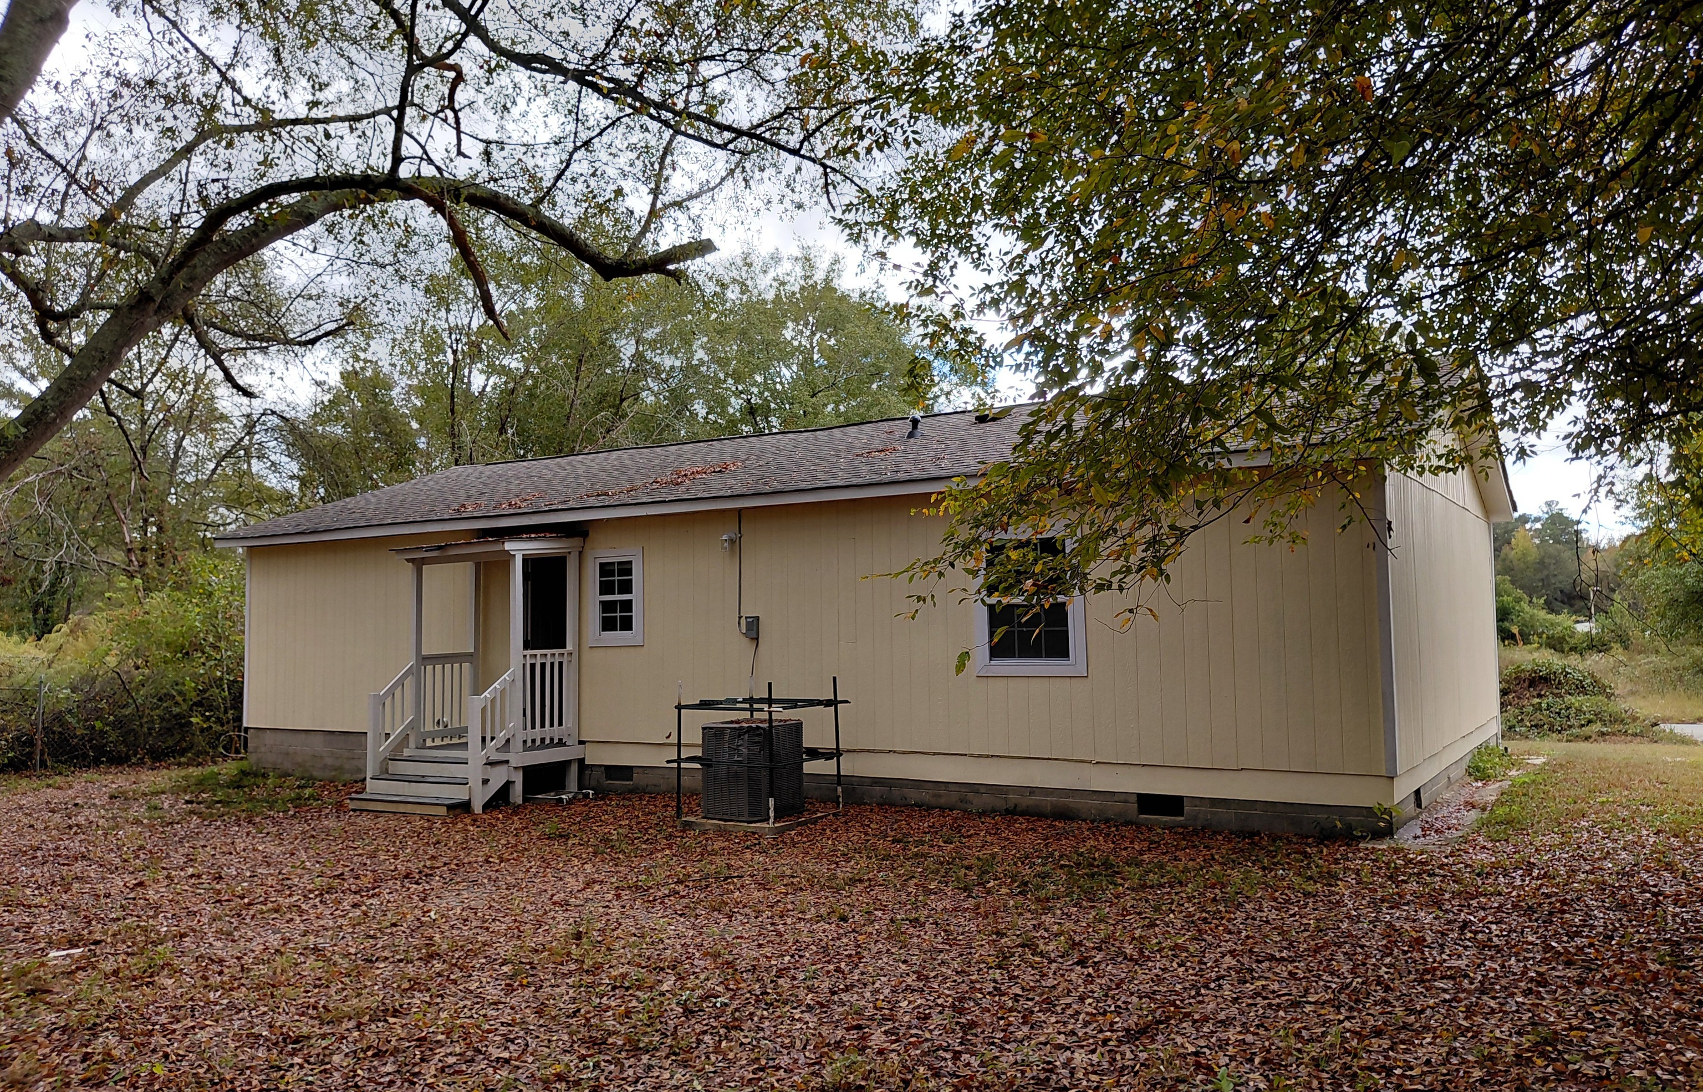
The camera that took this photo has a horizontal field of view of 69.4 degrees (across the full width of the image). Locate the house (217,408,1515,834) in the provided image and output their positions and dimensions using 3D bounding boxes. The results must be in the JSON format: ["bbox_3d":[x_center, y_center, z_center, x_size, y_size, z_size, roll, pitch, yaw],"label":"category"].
[{"bbox_3d":[-0.273,0.589,16.641,15.780,4.560,8.430,-4,-5,33],"label":"house"}]

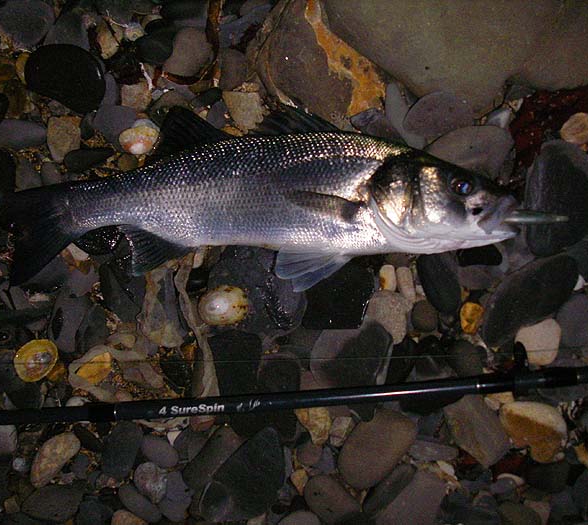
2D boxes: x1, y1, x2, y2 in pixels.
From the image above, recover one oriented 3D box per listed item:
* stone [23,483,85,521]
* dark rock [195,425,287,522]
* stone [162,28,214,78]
[{"bbox_3d":[-0.210,0.206,0.664,0.049,0.015,0.031,12,81,2],"label":"stone"},{"bbox_3d":[-0.037,0.193,0.665,0.054,0.022,0.096,40,83,6],"label":"dark rock"},{"bbox_3d":[-0.105,-0.208,0.758,0.044,0.023,0.053,36,77,9],"label":"stone"}]

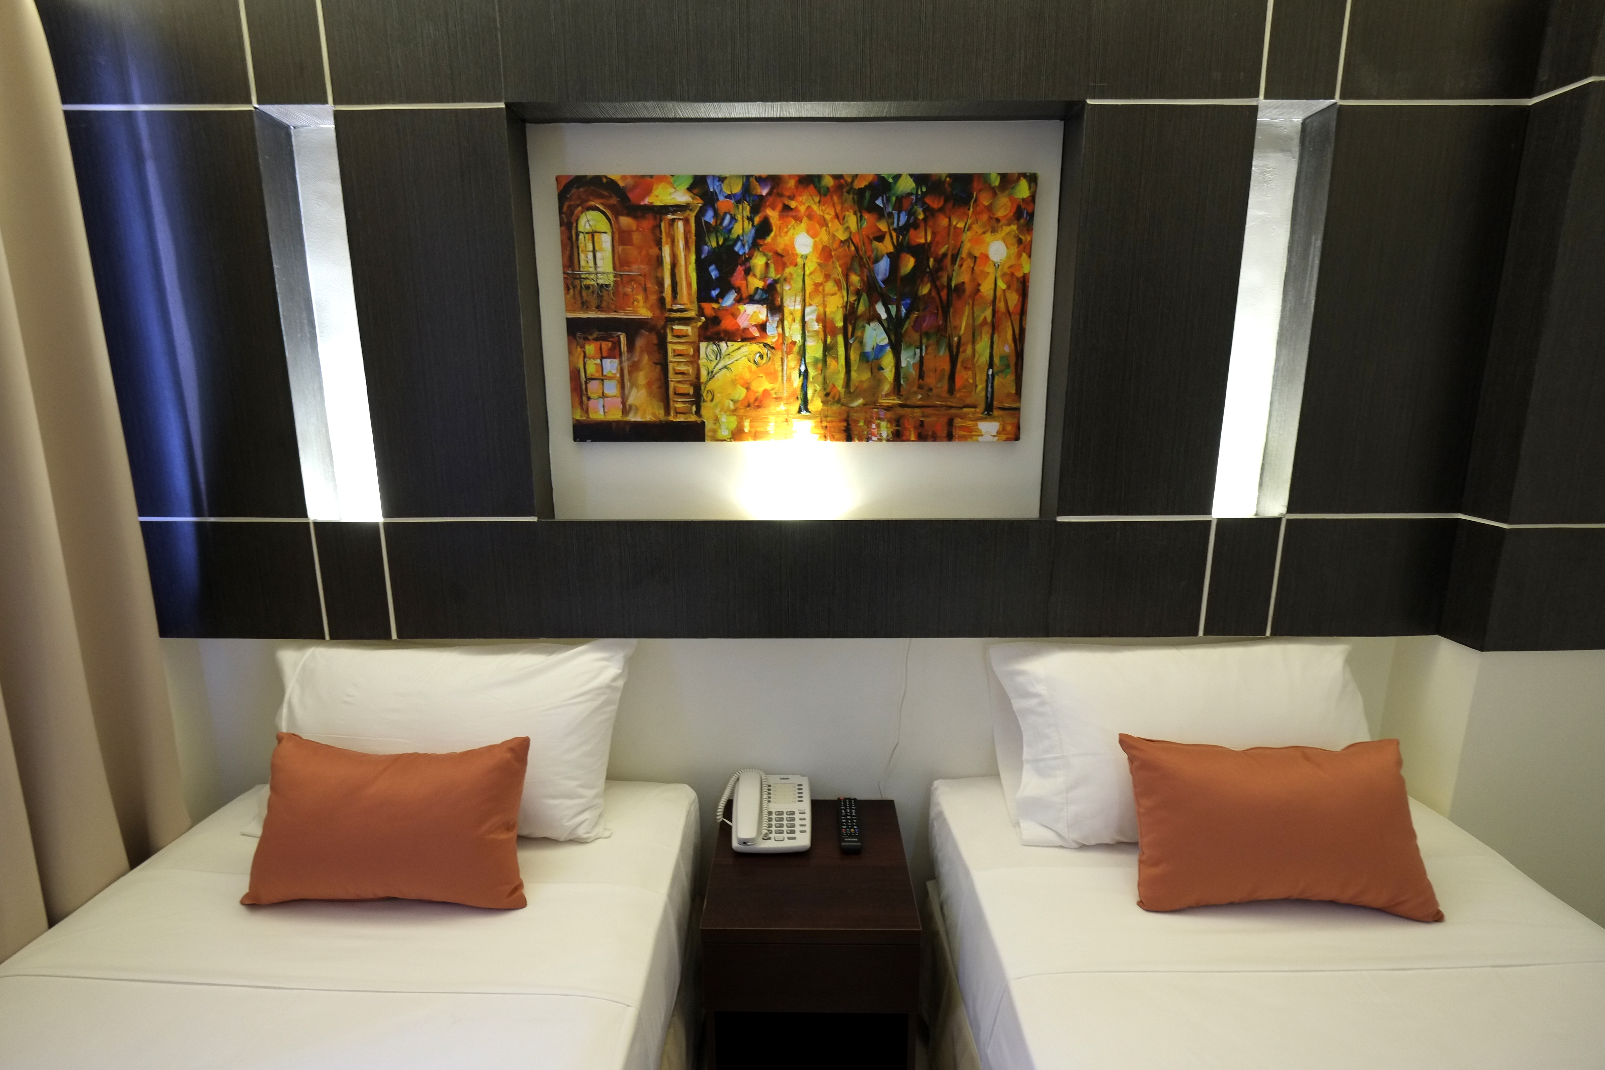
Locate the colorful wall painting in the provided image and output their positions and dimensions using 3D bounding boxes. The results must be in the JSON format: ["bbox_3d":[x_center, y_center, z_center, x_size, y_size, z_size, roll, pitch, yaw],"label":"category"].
[{"bbox_3d":[-0.012,-0.488,1.477,1.009,0.558,0.035,0,10,0],"label":"colorful wall painting"}]

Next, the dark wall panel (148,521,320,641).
[{"bbox_3d":[-1.275,0.099,1.529,0.381,0.276,0.050,0,10,0],"label":"dark wall panel"}]

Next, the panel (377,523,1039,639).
[{"bbox_3d":[-0.189,0.095,1.527,1.485,0.276,0.050,0,10,0],"label":"panel"}]

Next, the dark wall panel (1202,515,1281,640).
[{"bbox_3d":[0.987,0.091,1.525,0.154,0.276,0.050,0,10,0],"label":"dark wall panel"}]

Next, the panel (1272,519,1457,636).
[{"bbox_3d":[1.256,0.091,1.525,0.384,0.276,0.050,0,10,0],"label":"panel"}]

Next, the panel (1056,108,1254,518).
[{"bbox_3d":[0.736,-0.452,1.426,0.344,0.831,0.050,0,10,0],"label":"panel"}]

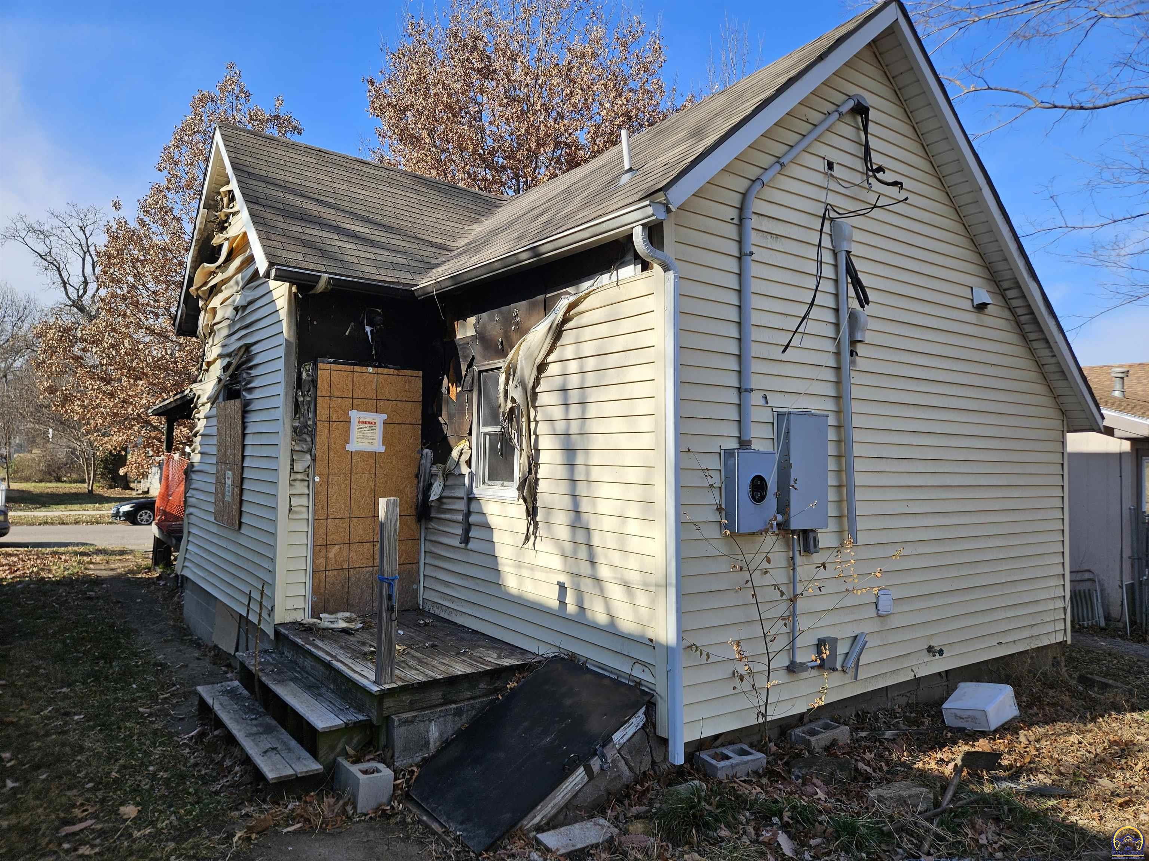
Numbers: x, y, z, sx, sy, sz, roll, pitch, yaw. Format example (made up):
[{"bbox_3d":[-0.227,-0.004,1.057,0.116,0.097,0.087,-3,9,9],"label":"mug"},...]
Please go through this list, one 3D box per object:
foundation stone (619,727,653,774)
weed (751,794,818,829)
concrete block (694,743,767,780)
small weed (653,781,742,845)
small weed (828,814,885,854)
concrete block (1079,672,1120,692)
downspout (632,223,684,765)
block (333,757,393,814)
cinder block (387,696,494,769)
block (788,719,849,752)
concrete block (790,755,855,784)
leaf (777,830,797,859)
[{"bbox_3d":[0.309,1.826,4.401,0.240,0.250,0.150,3,-3,-35],"label":"foundation stone"},{"bbox_3d":[1.103,1.993,4.002,0.350,0.100,0.200,0,-2,15],"label":"weed"},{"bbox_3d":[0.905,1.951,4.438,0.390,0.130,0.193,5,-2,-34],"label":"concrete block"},{"bbox_3d":[0.584,1.830,3.640,0.400,0.170,0.360,0,-2,0],"label":"small weed"},{"bbox_3d":[1.290,1.850,3.500,0.240,0.095,0.210,0,-2,0],"label":"small weed"},{"bbox_3d":[4.520,2.165,6.520,0.180,0.150,0.370,2,-3,-35],"label":"concrete block"},{"bbox_3d":[0.477,0.363,4.348,0.295,3.090,0.080,2,-3,-35],"label":"downspout"},{"bbox_3d":[-1.215,2.033,4.422,0.190,0.190,0.385,2,-3,-35],"label":"block"},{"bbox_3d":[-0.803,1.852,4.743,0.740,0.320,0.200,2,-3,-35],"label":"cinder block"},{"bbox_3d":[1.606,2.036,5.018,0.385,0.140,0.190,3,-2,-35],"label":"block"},{"bbox_3d":[1.408,1.932,4.330,0.340,0.130,0.210,0,-2,-6],"label":"concrete block"},{"bbox_3d":[0.957,1.867,3.440,0.060,0.025,0.165,-4,15,-15],"label":"leaf"}]

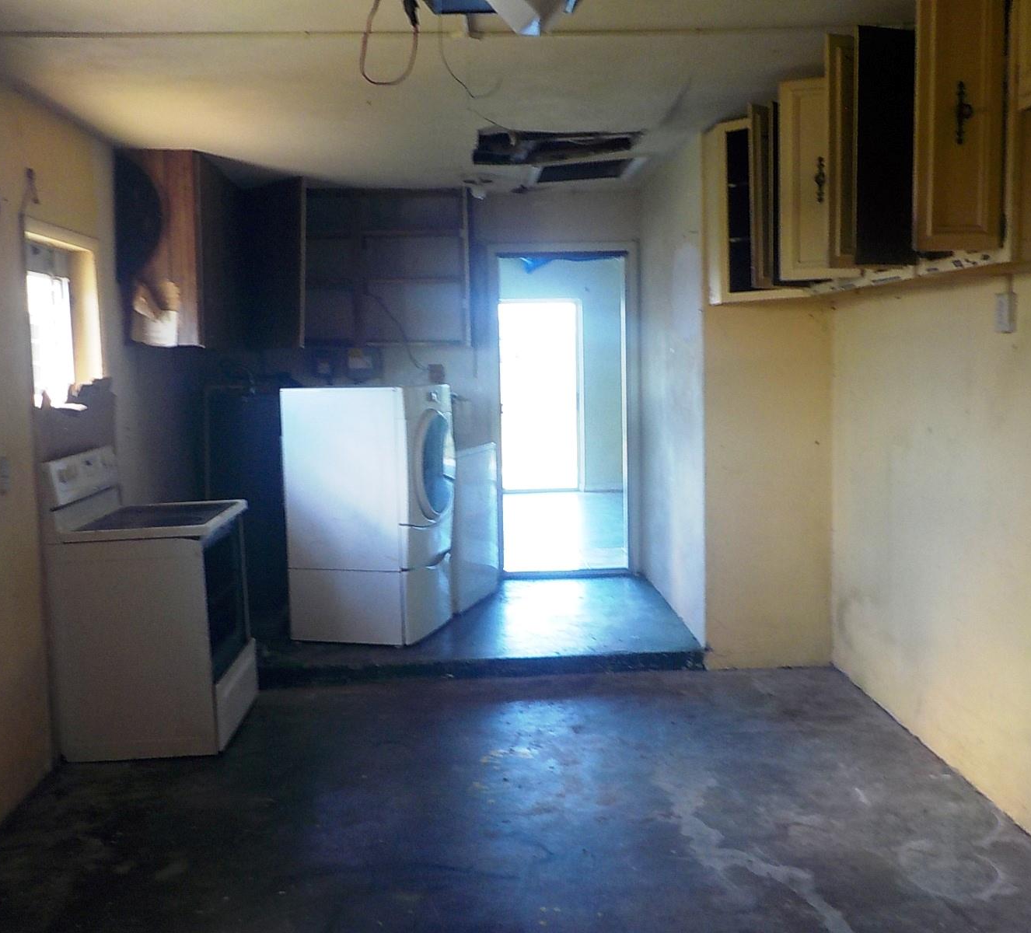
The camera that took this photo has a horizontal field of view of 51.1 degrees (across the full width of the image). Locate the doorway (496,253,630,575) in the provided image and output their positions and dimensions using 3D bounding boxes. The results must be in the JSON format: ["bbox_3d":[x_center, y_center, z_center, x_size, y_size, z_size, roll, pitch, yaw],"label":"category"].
[{"bbox_3d":[0.315,-0.327,7.013,0.840,2.070,0.130,-2,6,-3],"label":"doorway"}]

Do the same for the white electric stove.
[{"bbox_3d":[-1.508,0.528,4.604,0.660,1.180,0.765,-2,6,-3],"label":"white electric stove"}]

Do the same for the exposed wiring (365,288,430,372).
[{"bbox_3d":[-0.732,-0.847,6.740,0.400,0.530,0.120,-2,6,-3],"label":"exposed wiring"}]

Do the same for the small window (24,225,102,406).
[{"bbox_3d":[-1.881,-0.574,4.401,0.120,0.690,0.770,-2,6,-3],"label":"small window"}]

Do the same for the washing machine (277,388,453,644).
[{"bbox_3d":[-0.726,0.223,5.706,0.720,1.290,0.685,0,6,16],"label":"washing machine"}]

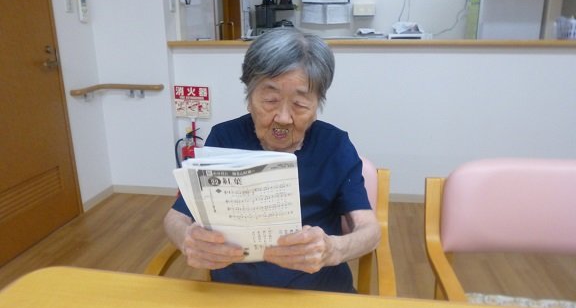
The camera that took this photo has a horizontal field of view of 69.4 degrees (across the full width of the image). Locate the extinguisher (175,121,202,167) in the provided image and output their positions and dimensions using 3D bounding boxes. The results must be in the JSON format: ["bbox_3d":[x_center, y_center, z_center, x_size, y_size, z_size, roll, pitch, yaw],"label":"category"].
[{"bbox_3d":[-0.639,0.074,2.740,0.184,0.520,0.140,1,15,6],"label":"extinguisher"}]

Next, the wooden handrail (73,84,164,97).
[{"bbox_3d":[-1.035,-0.393,2.563,0.460,0.038,0.388,1,15,6],"label":"wooden handrail"}]

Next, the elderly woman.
[{"bbox_3d":[-0.032,0.306,0.832,0.440,1.090,0.570,1,15,6],"label":"elderly woman"}]

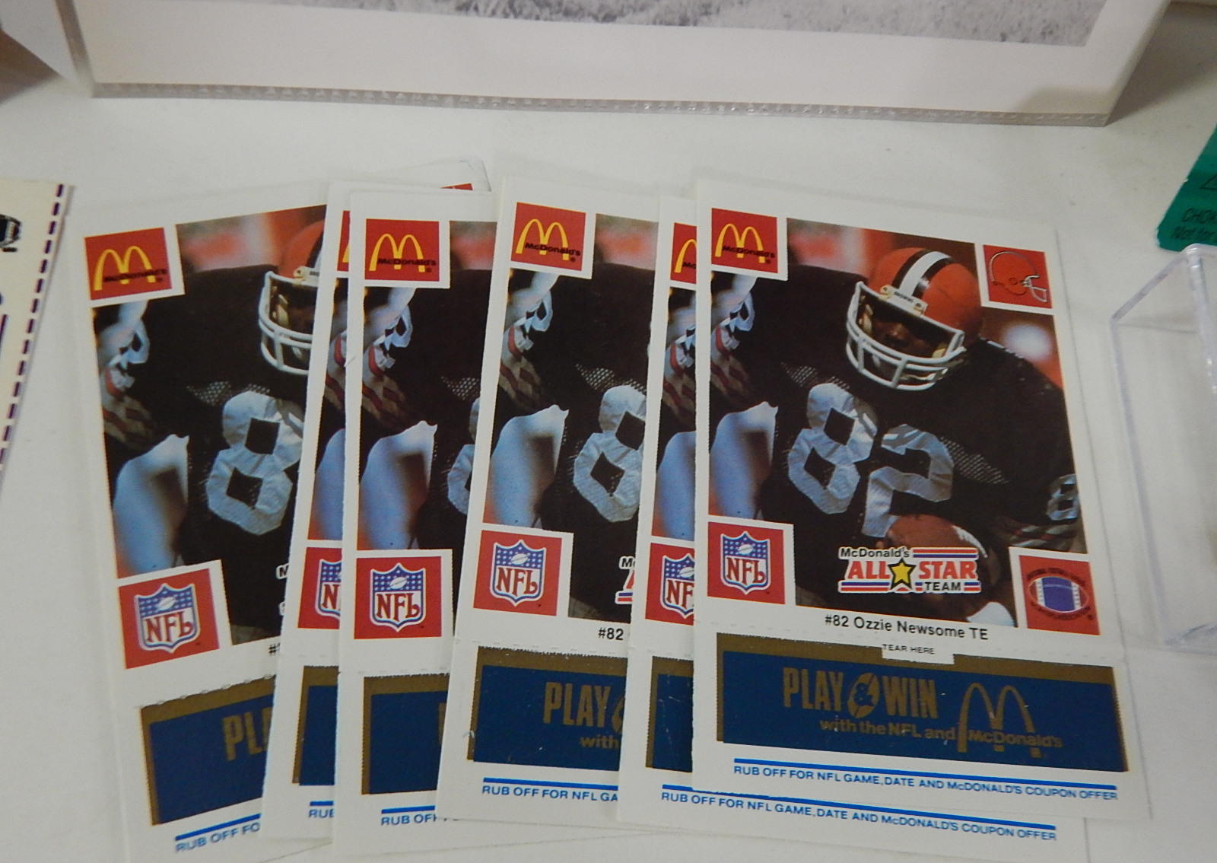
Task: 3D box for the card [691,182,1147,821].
[{"bbox_3d":[0.054,0.006,0.183,0.078,0.001,0.119,6,66,-6],"label":"card"}]

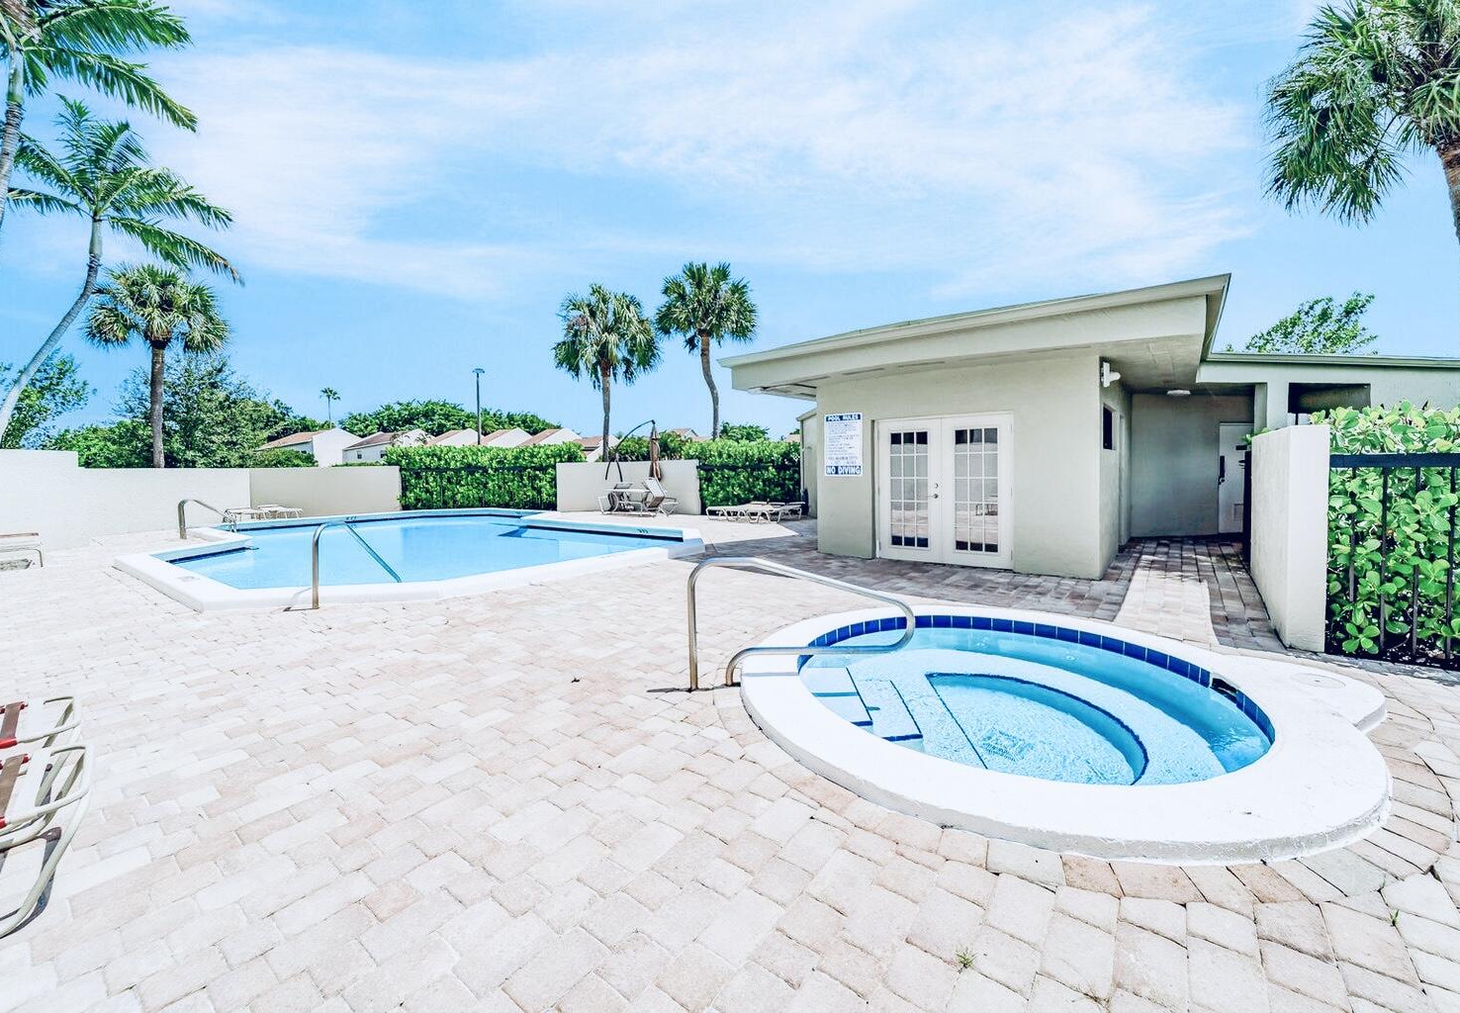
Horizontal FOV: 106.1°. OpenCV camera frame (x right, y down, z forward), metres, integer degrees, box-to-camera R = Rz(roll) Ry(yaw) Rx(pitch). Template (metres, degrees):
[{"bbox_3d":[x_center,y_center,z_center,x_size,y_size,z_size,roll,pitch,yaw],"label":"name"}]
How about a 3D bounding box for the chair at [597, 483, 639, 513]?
[{"bbox_3d":[-3.295,-0.177,16.200,1.150,0.900,0.700,-5,6,-41],"label":"chair"}]

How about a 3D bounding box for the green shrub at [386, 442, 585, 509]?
[{"bbox_3d":[-8.606,-1.052,19.985,7.850,2.200,1.400,0,5,12],"label":"green shrub"}]

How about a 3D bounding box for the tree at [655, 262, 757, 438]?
[{"bbox_3d":[-0.971,-5.223,23.000,4.100,9.730,4.100,-1,5,0],"label":"tree"}]

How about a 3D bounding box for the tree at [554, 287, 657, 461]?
[{"bbox_3d":[-4.928,-4.486,22.000,4.000,8.570,4.000,-2,5,-11],"label":"tree"}]

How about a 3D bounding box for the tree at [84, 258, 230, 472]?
[{"bbox_3d":[-19.063,-3.780,18.200,3.300,8.310,3.300,4,7,44],"label":"tree"}]

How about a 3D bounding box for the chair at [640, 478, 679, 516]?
[{"bbox_3d":[-2.022,-0.208,15.700,1.050,1.000,0.650,2,6,30],"label":"chair"}]

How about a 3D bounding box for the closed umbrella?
[{"bbox_3d":[-2.151,-1.588,15.900,0.460,1.660,0.460,-1,5,0],"label":"closed umbrella"}]

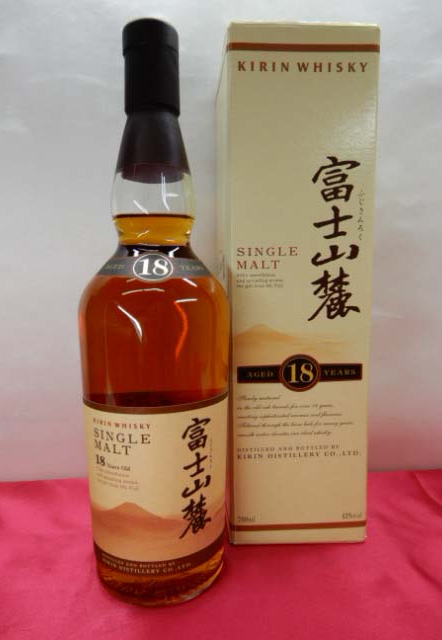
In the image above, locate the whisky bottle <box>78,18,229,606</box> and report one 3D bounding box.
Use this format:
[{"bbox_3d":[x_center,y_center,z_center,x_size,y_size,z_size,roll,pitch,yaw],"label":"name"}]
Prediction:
[{"bbox_3d":[-0.037,-0.004,0.244,0.081,0.294,0.081,-1,5,-9],"label":"whisky bottle"}]

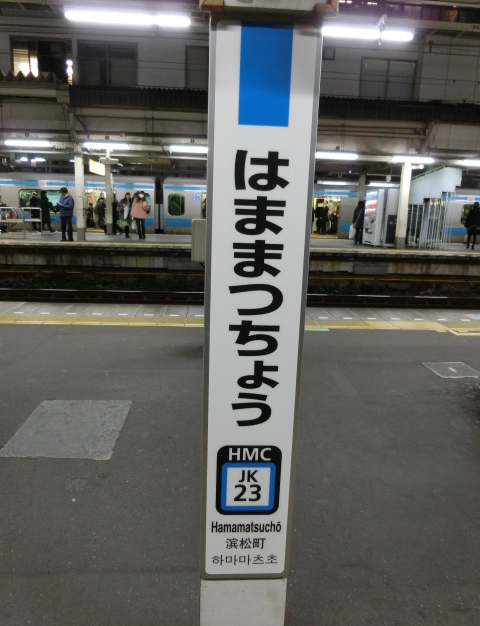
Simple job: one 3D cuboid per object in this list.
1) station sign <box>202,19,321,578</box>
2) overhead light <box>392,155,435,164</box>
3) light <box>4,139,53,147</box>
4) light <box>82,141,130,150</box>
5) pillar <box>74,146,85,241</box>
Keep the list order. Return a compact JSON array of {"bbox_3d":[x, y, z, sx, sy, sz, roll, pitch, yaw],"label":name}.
[{"bbox_3d":[0.032,0.050,1.093,0.230,1.324,0.040,1,13,-4],"label":"station sign"},{"bbox_3d":[4.974,-4.393,13.246,1.250,0.130,0.160,1,13,-4],"label":"overhead light"},{"bbox_3d":[-6.066,-4.857,13.255,1.300,0.170,0.200,1,13,-4],"label":"light"},{"bbox_3d":[-3.632,-4.549,12.582,1.250,0.130,0.160,1,13,-4],"label":"light"},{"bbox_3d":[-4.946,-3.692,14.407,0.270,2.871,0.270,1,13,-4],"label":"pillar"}]

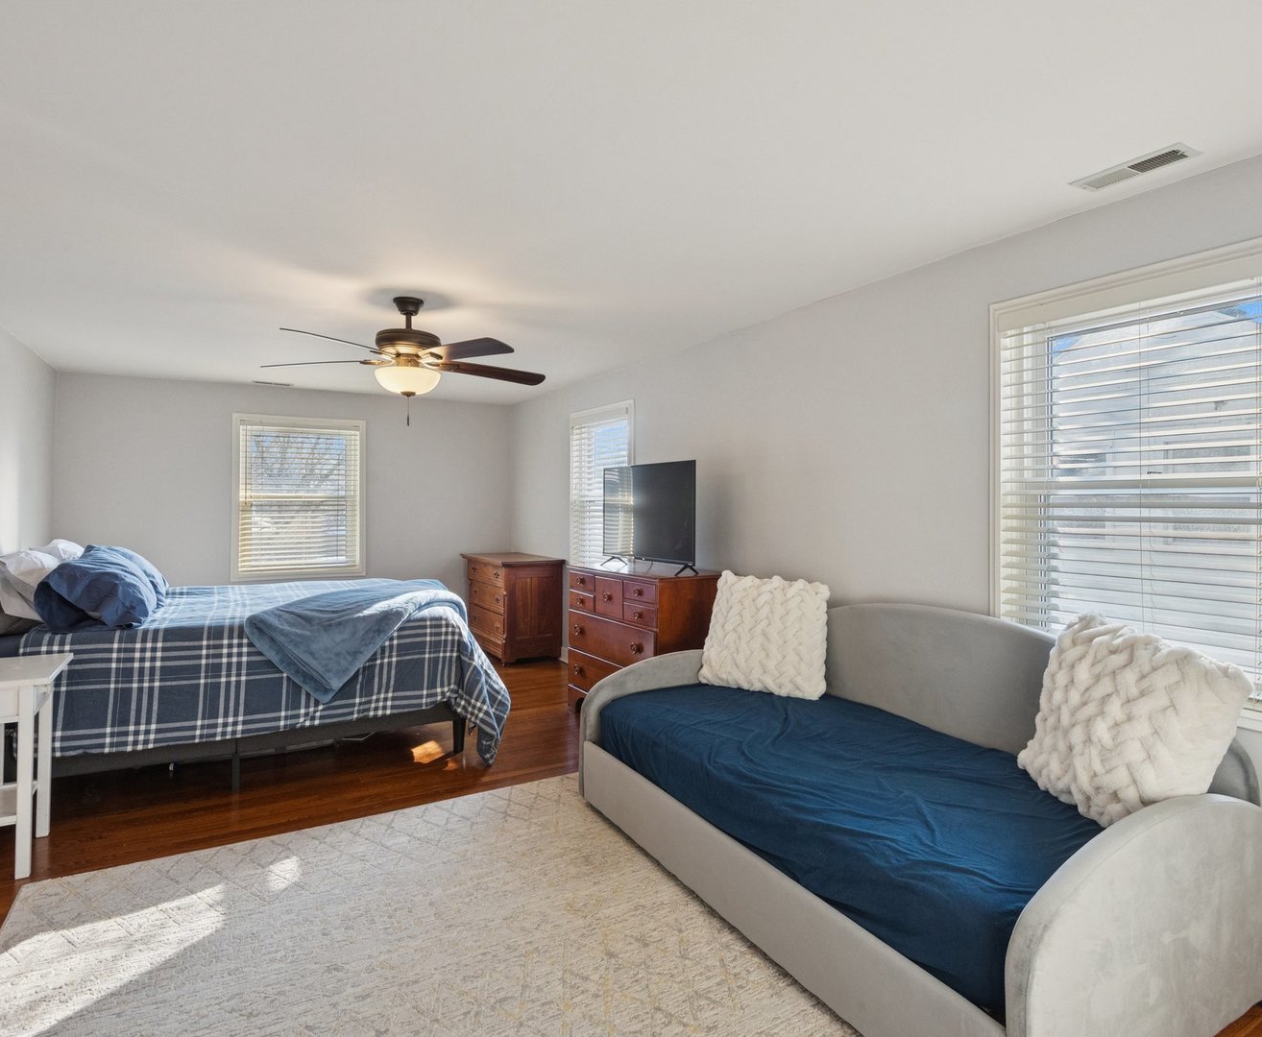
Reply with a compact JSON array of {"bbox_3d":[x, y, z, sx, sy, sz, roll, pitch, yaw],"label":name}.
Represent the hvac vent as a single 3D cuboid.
[{"bbox_3d":[1.460,-1.022,2.014,0.124,0.019,0.277,0,1,-31],"label":"hvac vent"}]

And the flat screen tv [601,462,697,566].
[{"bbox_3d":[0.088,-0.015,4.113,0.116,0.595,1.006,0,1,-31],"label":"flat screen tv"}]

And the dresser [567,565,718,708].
[{"bbox_3d":[0.062,0.767,4.055,0.484,0.928,1.064,0,1,-31],"label":"dresser"}]

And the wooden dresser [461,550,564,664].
[{"bbox_3d":[-1.077,0.769,6.136,0.503,0.851,1.096,0,1,-31],"label":"wooden dresser"}]

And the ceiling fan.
[{"bbox_3d":[-1.076,-0.822,3.352,1.380,0.464,1.380,0,1,-31],"label":"ceiling fan"}]

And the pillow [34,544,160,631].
[{"bbox_3d":[-2.428,0.289,3.166,0.400,0.323,0.645,0,1,-31],"label":"pillow"}]

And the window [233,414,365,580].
[{"bbox_3d":[-2.763,-0.174,5.811,1.013,1.342,0.090,0,1,-31],"label":"window"}]

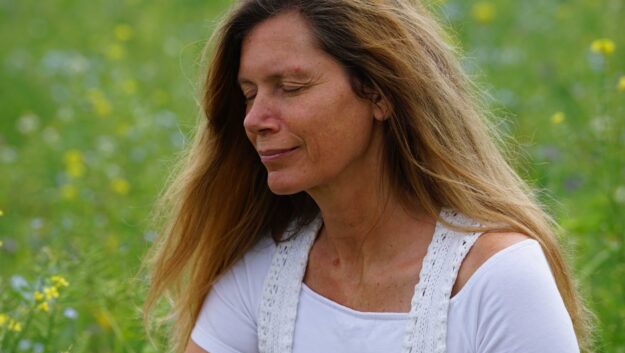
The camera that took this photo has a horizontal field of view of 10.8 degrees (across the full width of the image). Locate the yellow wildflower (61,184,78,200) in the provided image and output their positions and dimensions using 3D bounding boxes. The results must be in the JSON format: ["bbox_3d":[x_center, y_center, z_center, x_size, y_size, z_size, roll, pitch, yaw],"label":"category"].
[{"bbox_3d":[-0.366,0.024,5.000,0.024,0.022,0.022,0,8,0],"label":"yellow wildflower"}]

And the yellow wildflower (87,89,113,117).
[{"bbox_3d":[-0.366,-0.127,5.700,0.040,0.043,0.036,0,8,0],"label":"yellow wildflower"}]

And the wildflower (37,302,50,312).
[{"bbox_3d":[-0.296,0.144,3.650,0.015,0.012,0.015,0,8,0],"label":"wildflower"}]

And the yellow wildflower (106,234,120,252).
[{"bbox_3d":[-0.276,0.093,4.600,0.018,0.022,0.018,0,8,0],"label":"yellow wildflower"}]

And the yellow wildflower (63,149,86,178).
[{"bbox_3d":[-0.373,-0.020,5.200,0.034,0.042,0.030,0,8,0],"label":"yellow wildflower"}]

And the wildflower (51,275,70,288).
[{"bbox_3d":[-0.266,0.111,3.500,0.020,0.014,0.015,0,8,0],"label":"wildflower"}]

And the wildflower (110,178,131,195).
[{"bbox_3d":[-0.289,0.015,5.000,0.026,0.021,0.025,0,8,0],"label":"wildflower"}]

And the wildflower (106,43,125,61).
[{"bbox_3d":[-0.374,-0.237,6.300,0.031,0.031,0.028,0,8,0],"label":"wildflower"}]

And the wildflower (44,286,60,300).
[{"bbox_3d":[-0.274,0.123,3.500,0.016,0.014,0.014,0,8,0],"label":"wildflower"}]

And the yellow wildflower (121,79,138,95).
[{"bbox_3d":[-0.326,-0.160,5.900,0.029,0.026,0.026,0,8,0],"label":"yellow wildflower"}]

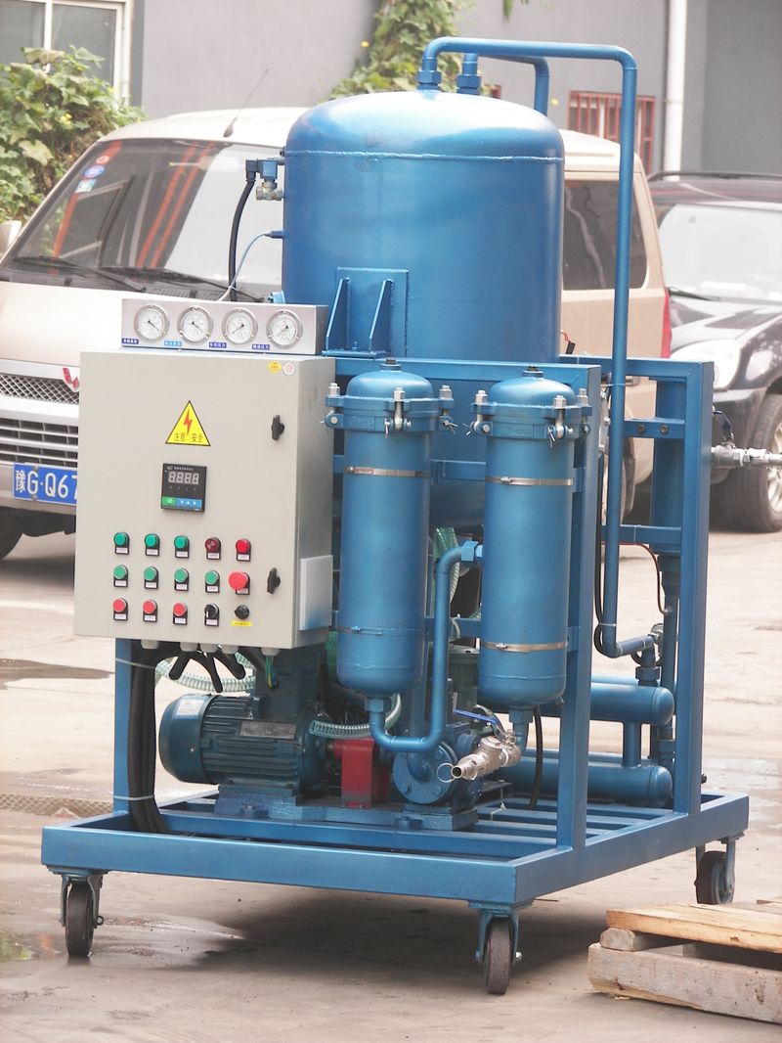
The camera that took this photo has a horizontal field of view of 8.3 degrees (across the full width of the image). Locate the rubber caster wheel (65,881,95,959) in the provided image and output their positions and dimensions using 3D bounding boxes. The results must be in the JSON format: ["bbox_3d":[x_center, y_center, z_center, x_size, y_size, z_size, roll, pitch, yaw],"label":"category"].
[{"bbox_3d":[-0.653,0.838,11.361,0.045,0.156,0.156,2,4,3],"label":"rubber caster wheel"}]

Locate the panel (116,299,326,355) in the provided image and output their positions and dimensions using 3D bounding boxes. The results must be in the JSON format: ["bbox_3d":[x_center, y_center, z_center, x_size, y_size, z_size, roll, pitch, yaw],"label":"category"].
[{"bbox_3d":[-0.350,-0.412,11.382,0.443,0.101,0.070,3,4,22],"label":"panel"}]

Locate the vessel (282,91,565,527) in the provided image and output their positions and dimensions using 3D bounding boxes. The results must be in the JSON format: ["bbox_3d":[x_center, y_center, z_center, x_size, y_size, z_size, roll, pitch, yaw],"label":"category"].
[{"bbox_3d":[0.065,-0.461,11.725,0.604,0.947,0.604,2,4,0],"label":"vessel"}]

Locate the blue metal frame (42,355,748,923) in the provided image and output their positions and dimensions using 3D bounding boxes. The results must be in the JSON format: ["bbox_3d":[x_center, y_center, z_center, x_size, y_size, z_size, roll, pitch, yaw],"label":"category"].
[{"bbox_3d":[0.055,0.186,11.769,1.065,1.093,1.474,3,4,22],"label":"blue metal frame"}]

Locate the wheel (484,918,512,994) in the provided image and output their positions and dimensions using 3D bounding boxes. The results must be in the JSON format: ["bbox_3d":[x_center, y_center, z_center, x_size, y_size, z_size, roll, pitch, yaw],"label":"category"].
[{"bbox_3d":[0.219,0.884,11.005,0.045,0.156,0.156,1,4,-3],"label":"wheel"}]

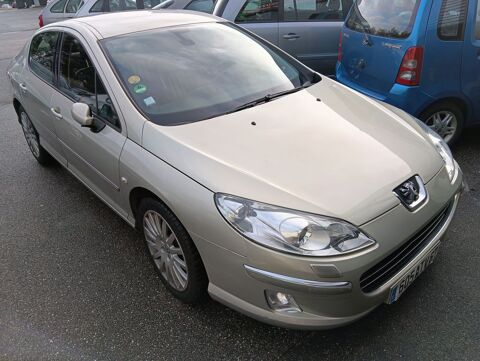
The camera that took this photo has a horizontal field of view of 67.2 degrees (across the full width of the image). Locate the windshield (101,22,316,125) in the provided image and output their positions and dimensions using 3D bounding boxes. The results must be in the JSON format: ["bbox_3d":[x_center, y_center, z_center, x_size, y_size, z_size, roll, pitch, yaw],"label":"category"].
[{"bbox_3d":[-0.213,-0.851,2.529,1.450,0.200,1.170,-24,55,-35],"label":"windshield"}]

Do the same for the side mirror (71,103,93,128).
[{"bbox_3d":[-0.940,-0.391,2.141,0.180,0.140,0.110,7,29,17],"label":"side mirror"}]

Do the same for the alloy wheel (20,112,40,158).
[{"bbox_3d":[-2.155,-0.525,3.901,0.180,0.485,0.485,-24,35,-35],"label":"alloy wheel"}]

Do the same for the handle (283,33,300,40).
[{"bbox_3d":[0.815,-2.250,5.659,0.235,0.070,0.055,-2,28,0],"label":"handle"}]

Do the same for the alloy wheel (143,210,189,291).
[{"bbox_3d":[-0.352,0.365,2.061,0.180,0.485,0.485,-24,35,-35],"label":"alloy wheel"}]

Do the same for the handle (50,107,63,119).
[{"bbox_3d":[-1.361,-0.510,2.679,0.050,0.060,0.210,-24,35,-35],"label":"handle"}]

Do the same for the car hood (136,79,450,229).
[{"bbox_3d":[0.422,-0.249,2.043,1.550,0.260,1.240,-24,42,-35],"label":"car hood"}]

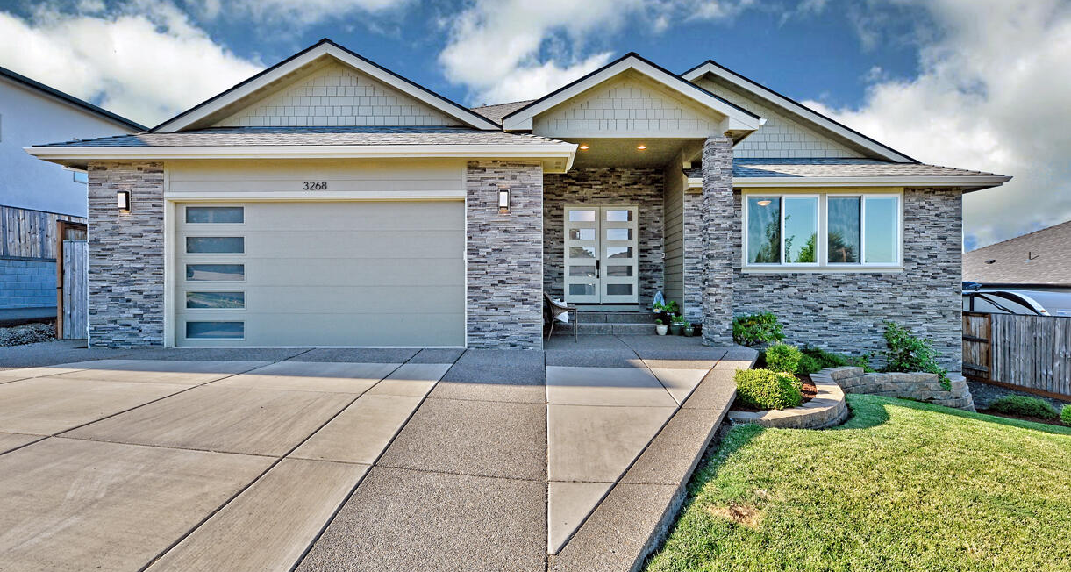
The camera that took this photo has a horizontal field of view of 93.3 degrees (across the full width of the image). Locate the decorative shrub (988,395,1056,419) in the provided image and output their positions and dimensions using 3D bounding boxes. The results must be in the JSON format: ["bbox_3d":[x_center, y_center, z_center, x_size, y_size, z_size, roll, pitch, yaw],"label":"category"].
[{"bbox_3d":[9.275,2.298,9.600,1.280,0.420,0.950,0,0,1],"label":"decorative shrub"}]

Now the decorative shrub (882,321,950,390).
[{"bbox_3d":[7.076,1.296,9.400,1.220,1.280,0.850,0,0,1],"label":"decorative shrub"}]

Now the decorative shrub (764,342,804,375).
[{"bbox_3d":[3.854,1.110,7.850,0.560,0.460,0.550,0,0,1],"label":"decorative shrub"}]

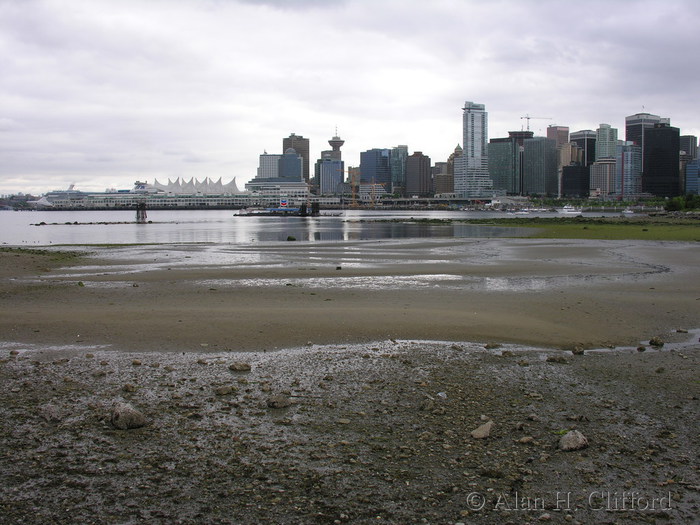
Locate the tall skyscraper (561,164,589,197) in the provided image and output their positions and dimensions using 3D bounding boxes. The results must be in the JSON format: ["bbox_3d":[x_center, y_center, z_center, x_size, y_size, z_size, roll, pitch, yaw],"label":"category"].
[{"bbox_3d":[302.343,-107.283,947.143,28.587,42.641,22.870,-3,5,-31],"label":"tall skyscraper"}]

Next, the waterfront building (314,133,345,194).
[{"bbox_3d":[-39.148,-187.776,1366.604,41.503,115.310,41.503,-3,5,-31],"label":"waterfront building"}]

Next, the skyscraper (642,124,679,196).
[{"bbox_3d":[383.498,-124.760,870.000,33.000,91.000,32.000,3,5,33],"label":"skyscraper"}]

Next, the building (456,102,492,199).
[{"bbox_3d":[171.867,-156.559,985.000,40.000,137.000,38.000,-1,5,-11],"label":"building"}]

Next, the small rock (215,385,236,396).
[{"bbox_3d":[-1.161,1.194,6.593,0.196,0.080,0.157,0,4,0],"label":"small rock"}]

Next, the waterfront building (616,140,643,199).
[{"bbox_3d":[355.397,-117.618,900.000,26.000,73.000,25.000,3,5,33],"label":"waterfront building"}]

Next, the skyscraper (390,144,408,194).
[{"bbox_3d":[87.092,-161.374,1246.585,22.340,85.827,22.340,-3,5,-31],"label":"skyscraper"}]

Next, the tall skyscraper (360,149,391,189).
[{"bbox_3d":[41.388,-144.388,1119.973,36.085,65.914,32.476,-3,5,-31],"label":"tall skyscraper"}]

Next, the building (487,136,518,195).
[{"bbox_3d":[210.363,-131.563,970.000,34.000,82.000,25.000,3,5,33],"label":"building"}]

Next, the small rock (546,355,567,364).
[{"bbox_3d":[2.360,1.111,8.050,0.230,0.080,0.170,1,5,16],"label":"small rock"}]

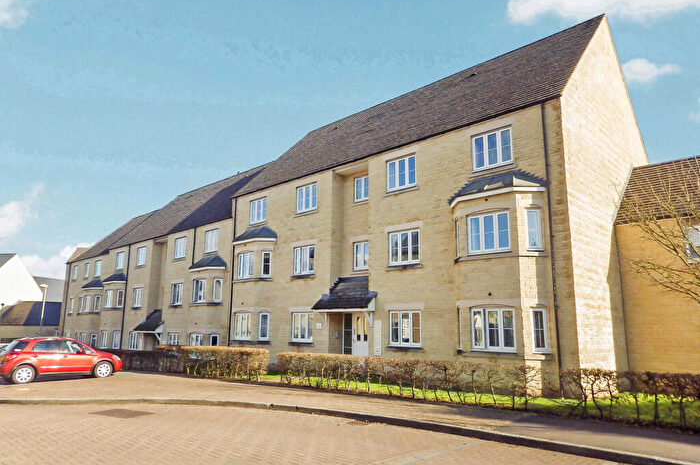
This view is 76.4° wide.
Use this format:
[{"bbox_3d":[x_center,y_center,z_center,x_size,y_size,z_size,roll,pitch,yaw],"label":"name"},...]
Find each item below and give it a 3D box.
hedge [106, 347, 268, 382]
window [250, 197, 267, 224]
[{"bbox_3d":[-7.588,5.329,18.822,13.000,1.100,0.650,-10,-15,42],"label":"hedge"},{"bbox_3d":[-4.237,-0.970,20.715,1.230,1.110,0.120,-10,-15,42],"label":"window"}]

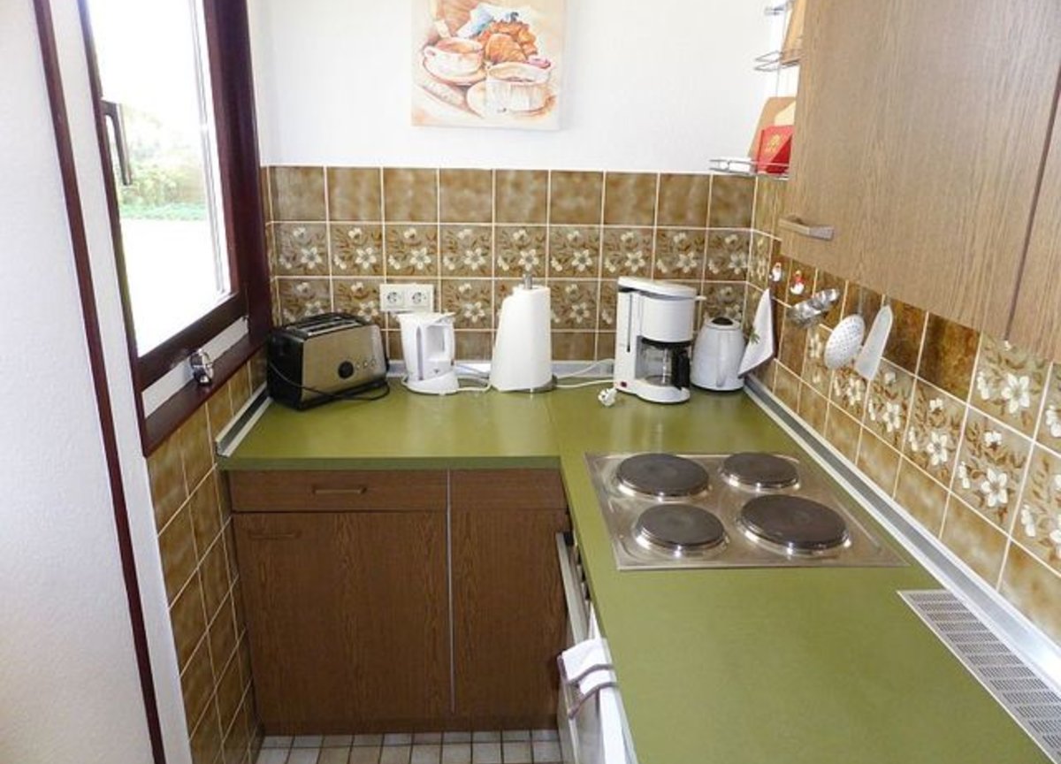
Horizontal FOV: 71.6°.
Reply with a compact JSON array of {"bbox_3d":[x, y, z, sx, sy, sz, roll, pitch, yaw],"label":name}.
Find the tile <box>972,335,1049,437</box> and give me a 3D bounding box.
[{"bbox_3d":[0.695,-0.012,1.056,0.010,0.150,0.150,0,18,-4],"label":"tile"}]

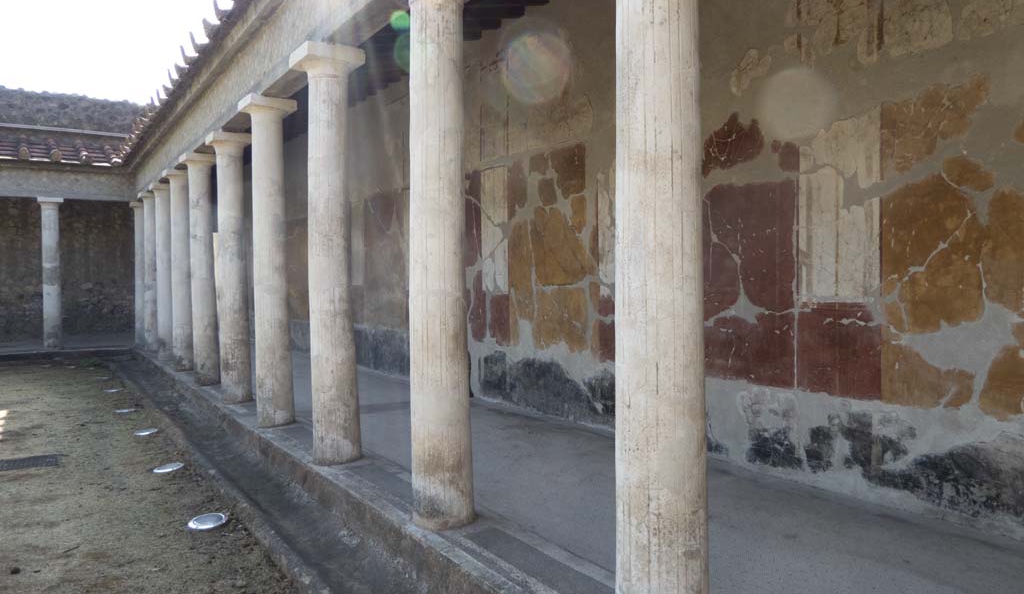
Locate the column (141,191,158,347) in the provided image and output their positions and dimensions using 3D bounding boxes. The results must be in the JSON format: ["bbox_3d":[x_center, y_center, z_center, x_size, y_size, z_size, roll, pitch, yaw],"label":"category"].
[{"bbox_3d":[-6.771,-0.434,13.428,0.420,2.961,0.420,-2,2,-34],"label":"column"}]

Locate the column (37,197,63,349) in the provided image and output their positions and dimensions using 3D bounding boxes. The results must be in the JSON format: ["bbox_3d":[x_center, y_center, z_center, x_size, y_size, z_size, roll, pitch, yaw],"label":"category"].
[{"bbox_3d":[-9.454,-0.438,14.603,0.445,3.091,0.445,-2,2,-34],"label":"column"}]

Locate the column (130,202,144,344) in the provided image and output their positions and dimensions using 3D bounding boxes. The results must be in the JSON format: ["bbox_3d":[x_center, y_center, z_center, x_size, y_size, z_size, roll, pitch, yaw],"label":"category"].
[{"bbox_3d":[-7.683,-0.458,14.799,0.420,2.961,0.420,-2,2,-34],"label":"column"}]

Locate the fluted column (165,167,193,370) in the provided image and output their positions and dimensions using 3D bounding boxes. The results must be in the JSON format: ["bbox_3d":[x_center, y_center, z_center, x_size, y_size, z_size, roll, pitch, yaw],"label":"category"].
[{"bbox_3d":[-4.950,-0.386,10.693,0.420,2.961,0.420,-2,2,-34],"label":"fluted column"}]

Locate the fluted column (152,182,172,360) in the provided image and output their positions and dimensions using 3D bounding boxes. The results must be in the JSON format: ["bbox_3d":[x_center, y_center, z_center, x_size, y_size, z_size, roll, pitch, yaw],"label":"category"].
[{"bbox_3d":[-5.862,-0.410,12.063,0.420,2.961,0.420,-2,2,-34],"label":"fluted column"}]

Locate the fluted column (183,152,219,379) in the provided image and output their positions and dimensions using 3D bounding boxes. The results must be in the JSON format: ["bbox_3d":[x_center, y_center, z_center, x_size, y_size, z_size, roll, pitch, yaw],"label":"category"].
[{"bbox_3d":[-4.044,-0.361,9.332,0.420,2.961,0.420,-2,2,-34],"label":"fluted column"}]

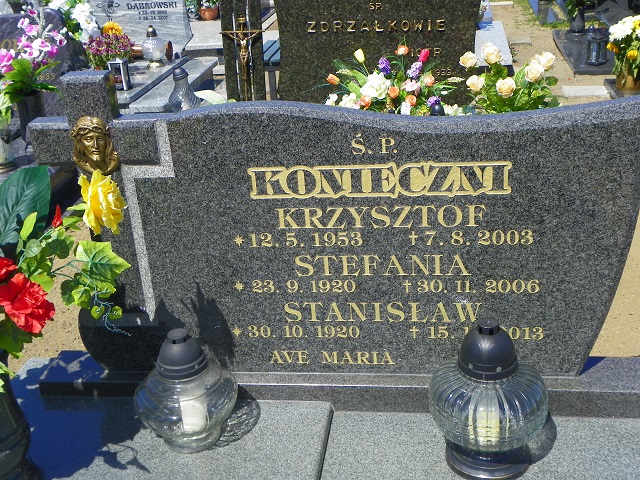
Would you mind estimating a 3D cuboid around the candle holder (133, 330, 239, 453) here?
[{"bbox_3d":[-0.244,0.272,1.570,0.190,0.222,0.190,0,24,9],"label":"candle holder"}]

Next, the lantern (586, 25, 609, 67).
[{"bbox_3d":[1.749,-1.224,5.350,0.132,0.245,0.132,0,24,9],"label":"lantern"}]

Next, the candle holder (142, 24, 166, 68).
[{"bbox_3d":[-1.067,-1.240,5.450,0.152,0.270,0.152,0,24,9],"label":"candle holder"}]

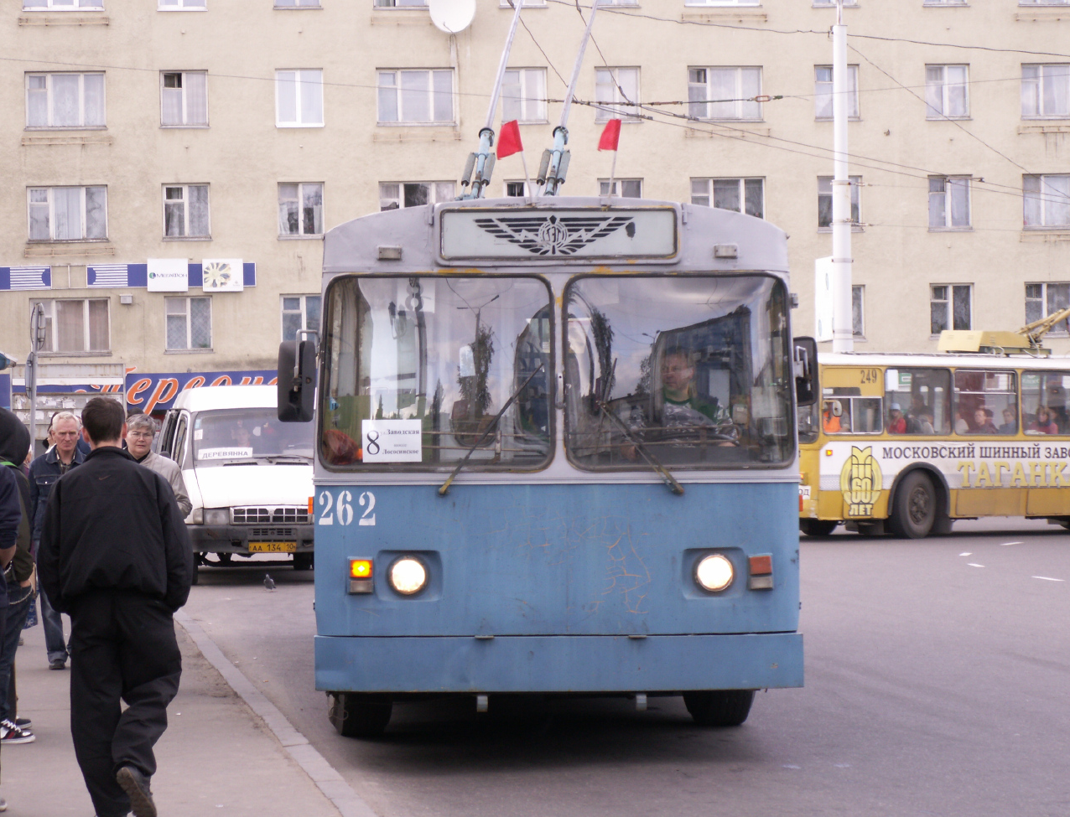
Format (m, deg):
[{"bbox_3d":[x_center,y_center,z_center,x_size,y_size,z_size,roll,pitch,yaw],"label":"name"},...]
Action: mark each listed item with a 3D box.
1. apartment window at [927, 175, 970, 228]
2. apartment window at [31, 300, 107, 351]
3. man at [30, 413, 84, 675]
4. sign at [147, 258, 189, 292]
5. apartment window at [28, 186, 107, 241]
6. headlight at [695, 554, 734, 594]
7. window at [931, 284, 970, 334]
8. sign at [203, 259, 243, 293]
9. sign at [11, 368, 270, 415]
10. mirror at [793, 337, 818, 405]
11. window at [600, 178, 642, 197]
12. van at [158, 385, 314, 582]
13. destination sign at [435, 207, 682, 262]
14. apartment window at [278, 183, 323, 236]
[{"bbox_3d":[10.817,-5.386,88.522,1.147,1.372,0.120,-1,0,-7],"label":"apartment window"},{"bbox_3d":[-11.819,-2.114,86.603,2.020,1.414,0.160,-1,0,-8],"label":"apartment window"},{"bbox_3d":[-3.173,0.899,23.100,0.510,1.755,0.340,-1,0,-6],"label":"man"},{"bbox_3d":[-9.249,-3.350,85.700,0.996,0.846,0.150,-1,0,-7],"label":"sign"},{"bbox_3d":[-11.907,-4.966,86.610,2.020,1.414,0.160,-1,0,-8],"label":"apartment window"},{"bbox_3d":[0.913,0.835,17.280,0.205,0.205,0.110,-1,0,-3],"label":"headlight"},{"bbox_3d":[11.127,-2.633,90.648,1.200,1.420,0.150,-1,0,-8],"label":"window"},{"bbox_3d":[-8.024,-3.418,87.507,1.040,0.850,0.200,-1,0,-8],"label":"sign"},{"bbox_3d":[-9.704,-0.434,86.598,7.200,1.000,0.200,-1,0,-8],"label":"sign"},{"bbox_3d":[1.414,-0.196,17.900,0.170,0.370,0.100,-1,0,-11],"label":"mirror"},{"bbox_3d":[2.251,-5.266,88.546,1.201,1.414,0.160,-1,0,-8],"label":"window"},{"bbox_3d":[-3.280,0.840,39.500,2.060,2.200,5.450,-1,0,-9],"label":"van"},{"bbox_3d":[0.121,-0.898,17.540,1.227,0.281,0.100,0,0,-1],"label":"destination sign"},{"bbox_3d":[-6.056,-5.151,88.104,1.200,1.420,0.150,-1,0,-8],"label":"apartment window"}]

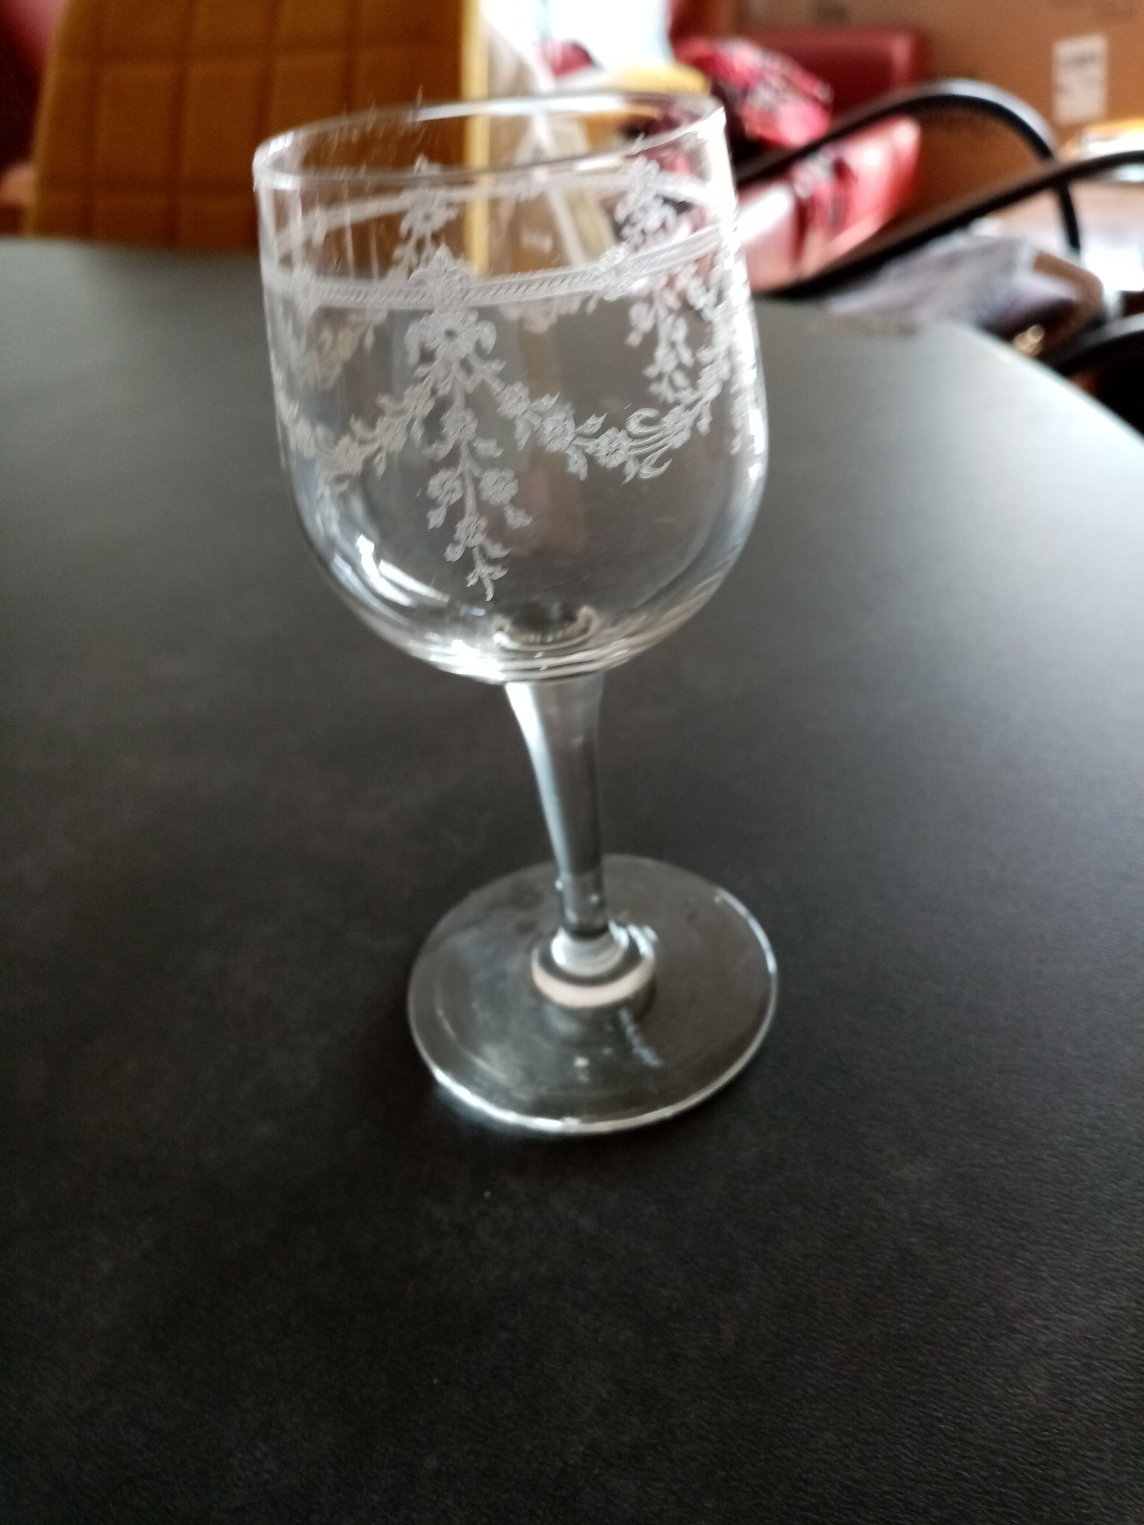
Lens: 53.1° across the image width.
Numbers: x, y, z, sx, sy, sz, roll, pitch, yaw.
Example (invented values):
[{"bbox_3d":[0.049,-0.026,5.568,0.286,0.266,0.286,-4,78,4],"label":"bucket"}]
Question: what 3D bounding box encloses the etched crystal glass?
[{"bbox_3d":[-0.003,-0.016,0.169,0.067,0.138,0.067,-7,37,0],"label":"etched crystal glass"}]

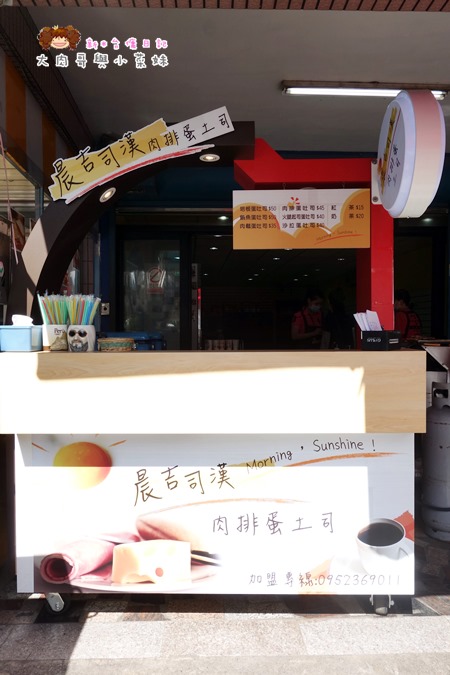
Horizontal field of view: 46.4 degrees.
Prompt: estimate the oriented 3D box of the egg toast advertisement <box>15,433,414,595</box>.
[{"bbox_3d":[-0.045,0.665,1.988,1.506,0.609,0.020,0,1,1],"label":"egg toast advertisement"}]

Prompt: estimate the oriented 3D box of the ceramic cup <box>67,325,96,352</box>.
[{"bbox_3d":[-0.550,0.004,2.020,0.104,0.104,0.100,0,1,0],"label":"ceramic cup"}]

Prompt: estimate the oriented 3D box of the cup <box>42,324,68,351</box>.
[{"bbox_3d":[-0.655,0.003,2.030,0.096,0.101,0.096,0,1,0],"label":"cup"}]

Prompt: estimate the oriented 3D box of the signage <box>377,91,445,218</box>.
[{"bbox_3d":[0.698,-0.685,1.985,0.130,0.452,0.452,0,1,4],"label":"signage"}]

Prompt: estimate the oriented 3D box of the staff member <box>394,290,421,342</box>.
[{"bbox_3d":[1.896,0.244,5.608,0.400,1.511,0.460,0,1,30],"label":"staff member"}]

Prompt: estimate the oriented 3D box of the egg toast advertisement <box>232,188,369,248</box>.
[{"bbox_3d":[0.324,-0.503,2.230,0.581,0.250,0.012,0,1,1],"label":"egg toast advertisement"}]

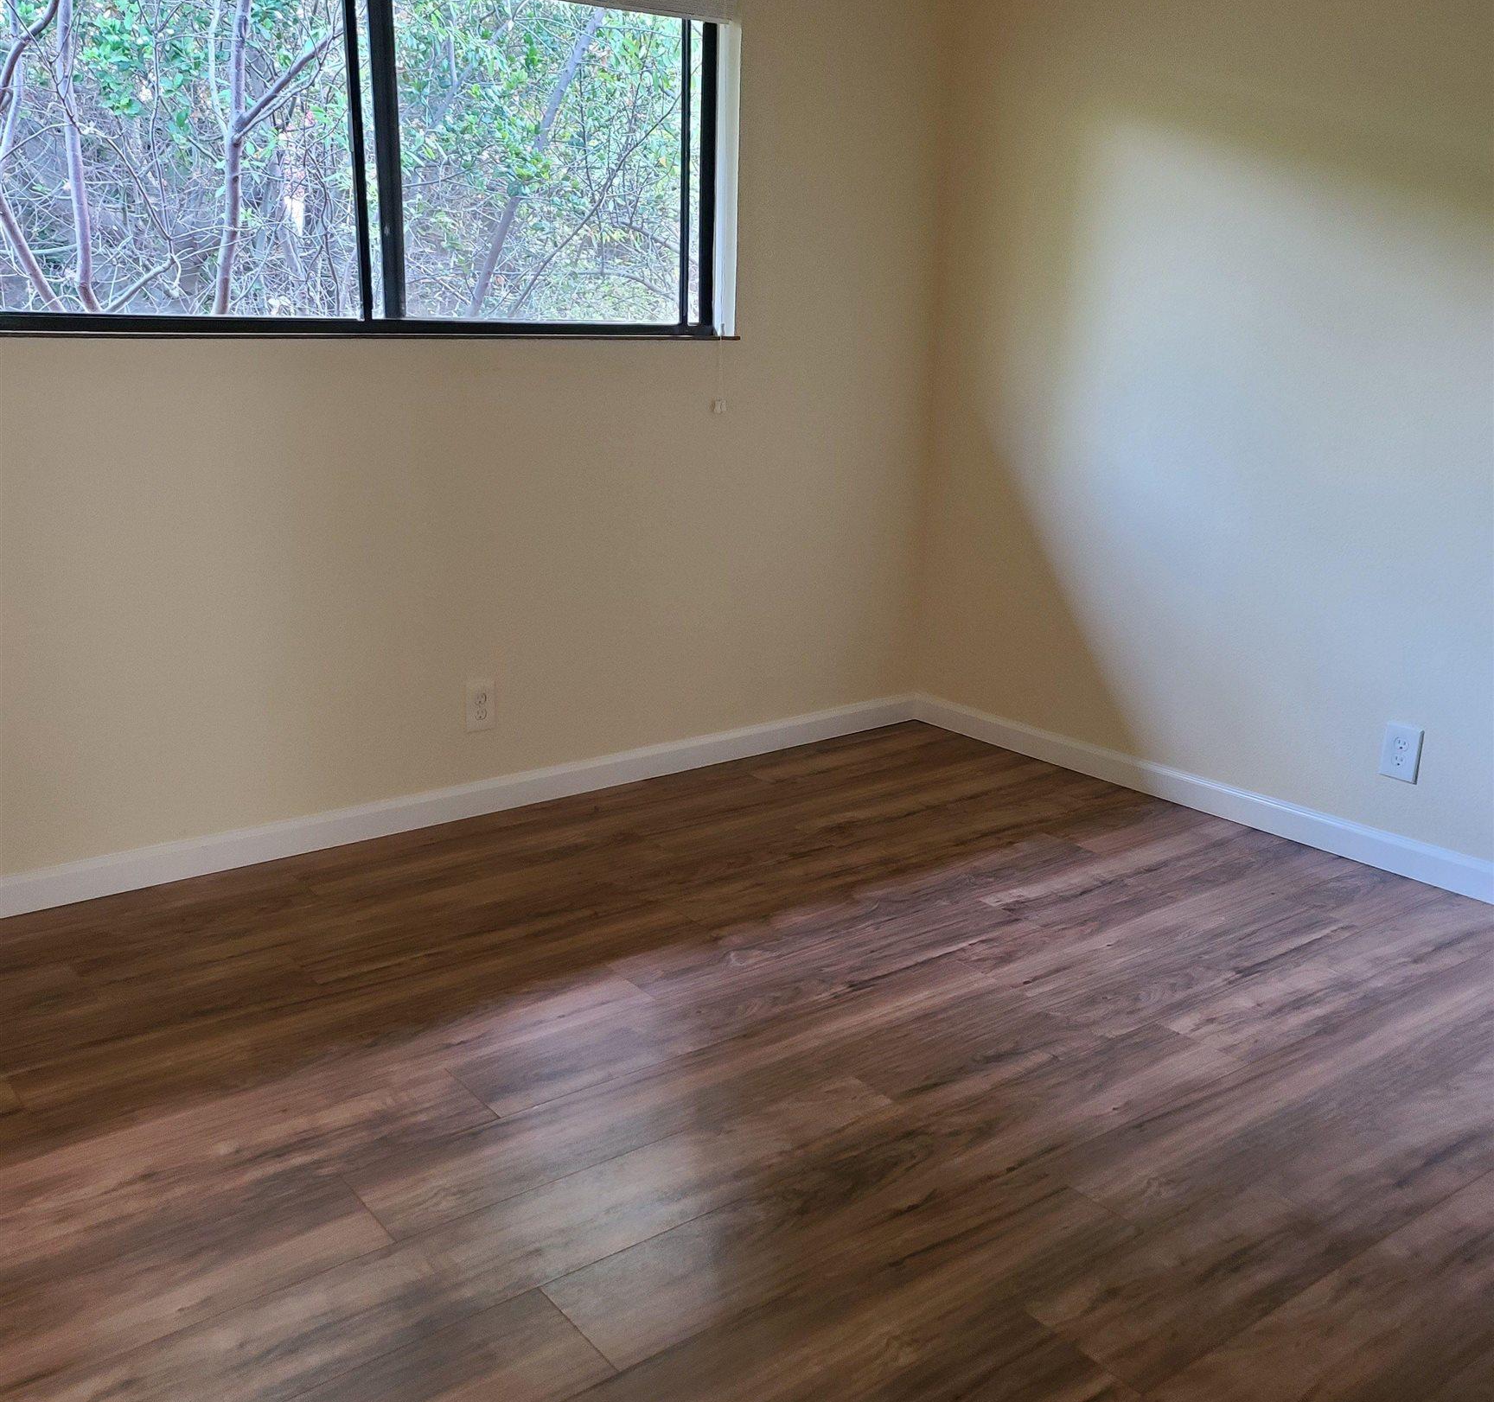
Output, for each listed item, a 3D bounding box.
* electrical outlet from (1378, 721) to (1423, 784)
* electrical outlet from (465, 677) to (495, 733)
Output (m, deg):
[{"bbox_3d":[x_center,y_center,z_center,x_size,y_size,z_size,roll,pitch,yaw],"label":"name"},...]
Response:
[{"bbox_3d":[1.451,0.116,3.188,0.009,0.121,0.077,-11,19,-36],"label":"electrical outlet"},{"bbox_3d":[-0.643,0.012,3.473,0.077,0.121,0.009,-11,19,-36],"label":"electrical outlet"}]

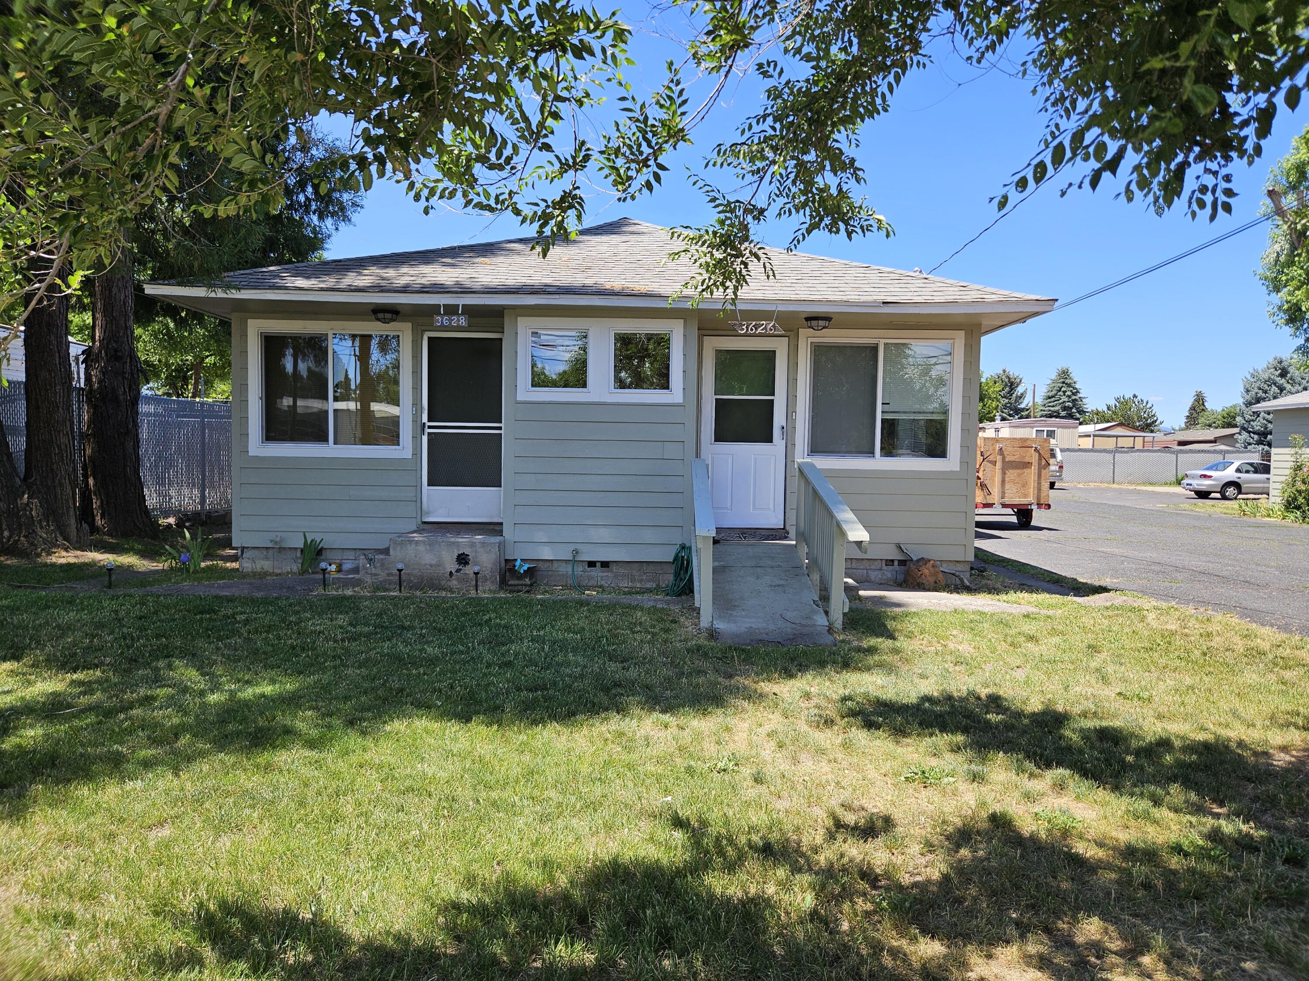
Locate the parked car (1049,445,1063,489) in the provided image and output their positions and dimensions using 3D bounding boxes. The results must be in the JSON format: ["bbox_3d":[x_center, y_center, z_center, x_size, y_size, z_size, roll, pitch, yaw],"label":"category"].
[{"bbox_3d":[16.598,-1.057,39.596,1.900,1.860,4.800,1,3,2],"label":"parked car"}]

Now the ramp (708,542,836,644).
[{"bbox_3d":[0.920,0.813,7.278,0.920,0.520,2.070,1,3,1],"label":"ramp"}]

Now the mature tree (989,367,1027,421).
[{"bbox_3d":[32.310,-6.403,80.000,5.000,9.400,5.000,1,3,1],"label":"mature tree"}]

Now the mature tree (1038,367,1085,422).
[{"bbox_3d":[35.273,-6.018,75.000,5.000,9.200,5.000,1,3,1],"label":"mature tree"}]

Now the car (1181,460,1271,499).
[{"bbox_3d":[22.073,-0.377,32.095,4.580,1.390,1.720,1,3,-1],"label":"car"}]

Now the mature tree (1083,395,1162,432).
[{"bbox_3d":[41.958,-5.133,78.000,7.200,7.400,7.000,1,3,1],"label":"mature tree"}]

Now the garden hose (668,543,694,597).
[{"bbox_3d":[0.281,0.784,8.550,0.290,0.530,0.220,1,3,1],"label":"garden hose"}]

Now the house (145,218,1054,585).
[{"bbox_3d":[-0.482,-1.653,13.546,8.900,4.820,10.300,1,3,1],"label":"house"}]

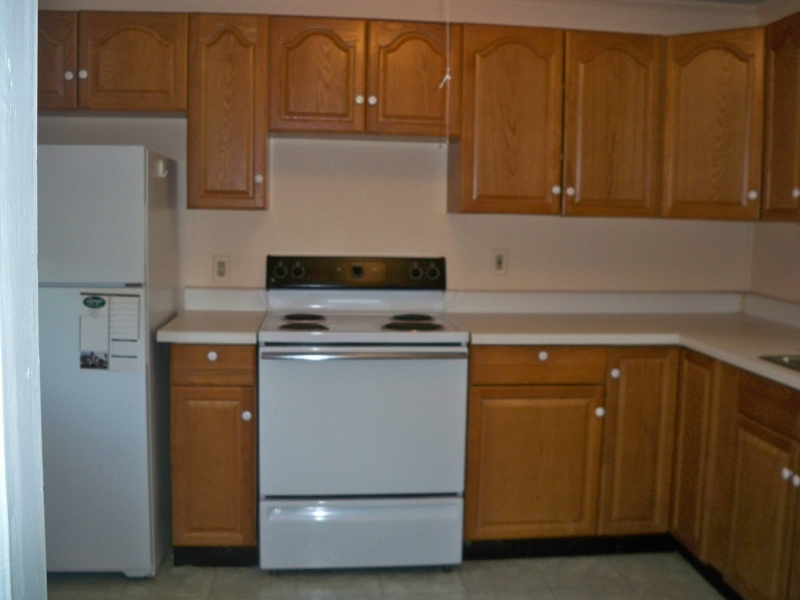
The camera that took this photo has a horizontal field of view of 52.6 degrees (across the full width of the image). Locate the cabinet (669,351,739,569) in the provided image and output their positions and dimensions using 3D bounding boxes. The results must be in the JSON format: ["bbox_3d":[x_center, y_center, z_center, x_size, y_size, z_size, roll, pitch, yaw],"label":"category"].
[{"bbox_3d":[1.400,0.575,3.012,0.610,0.766,0.380,0,7,-6],"label":"cabinet"}]

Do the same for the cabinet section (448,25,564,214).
[{"bbox_3d":[0.438,-0.729,3.395,0.416,0.737,0.323,0,6,-6],"label":"cabinet section"}]

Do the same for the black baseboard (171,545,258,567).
[{"bbox_3d":[-0.694,0.961,3.100,0.304,0.110,0.025,0,7,-6],"label":"black baseboard"}]

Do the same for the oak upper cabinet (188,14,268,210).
[{"bbox_3d":[-0.682,-0.740,3.287,0.308,0.740,0.318,0,7,-6],"label":"oak upper cabinet"}]

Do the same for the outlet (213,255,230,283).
[{"bbox_3d":[-0.771,-0.134,3.505,0.072,0.116,0.010,0,7,-6],"label":"outlet"}]

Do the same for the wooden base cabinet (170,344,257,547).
[{"bbox_3d":[-0.712,0.500,3.278,0.309,0.766,0.620,0,7,-6],"label":"wooden base cabinet"}]

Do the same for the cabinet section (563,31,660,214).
[{"bbox_3d":[0.849,-0.726,3.437,0.410,0.737,0.323,0,6,-6],"label":"cabinet section"}]

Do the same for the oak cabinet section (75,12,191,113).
[{"bbox_3d":[-1.029,-0.923,3.224,0.409,0.372,0.323,0,6,-6],"label":"oak cabinet section"}]

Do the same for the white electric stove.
[{"bbox_3d":[-0.164,0.422,3.288,0.763,1.160,0.680,0,7,-6],"label":"white electric stove"}]

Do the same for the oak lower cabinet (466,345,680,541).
[{"bbox_3d":[0.634,0.510,3.427,0.821,0.766,0.620,0,7,-6],"label":"oak lower cabinet"}]

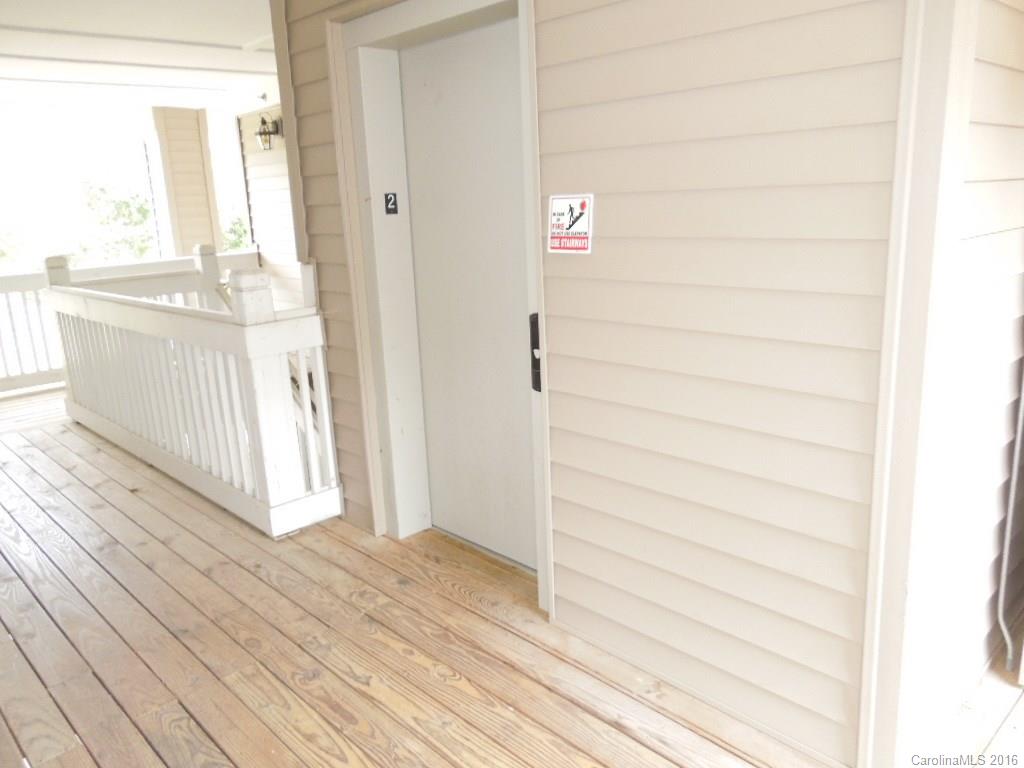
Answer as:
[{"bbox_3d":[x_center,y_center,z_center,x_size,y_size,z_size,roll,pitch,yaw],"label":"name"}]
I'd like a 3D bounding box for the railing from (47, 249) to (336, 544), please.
[{"bbox_3d":[-2.236,-0.149,4.726,0.375,1.278,3.378,-16,19,-43],"label":"railing"}]

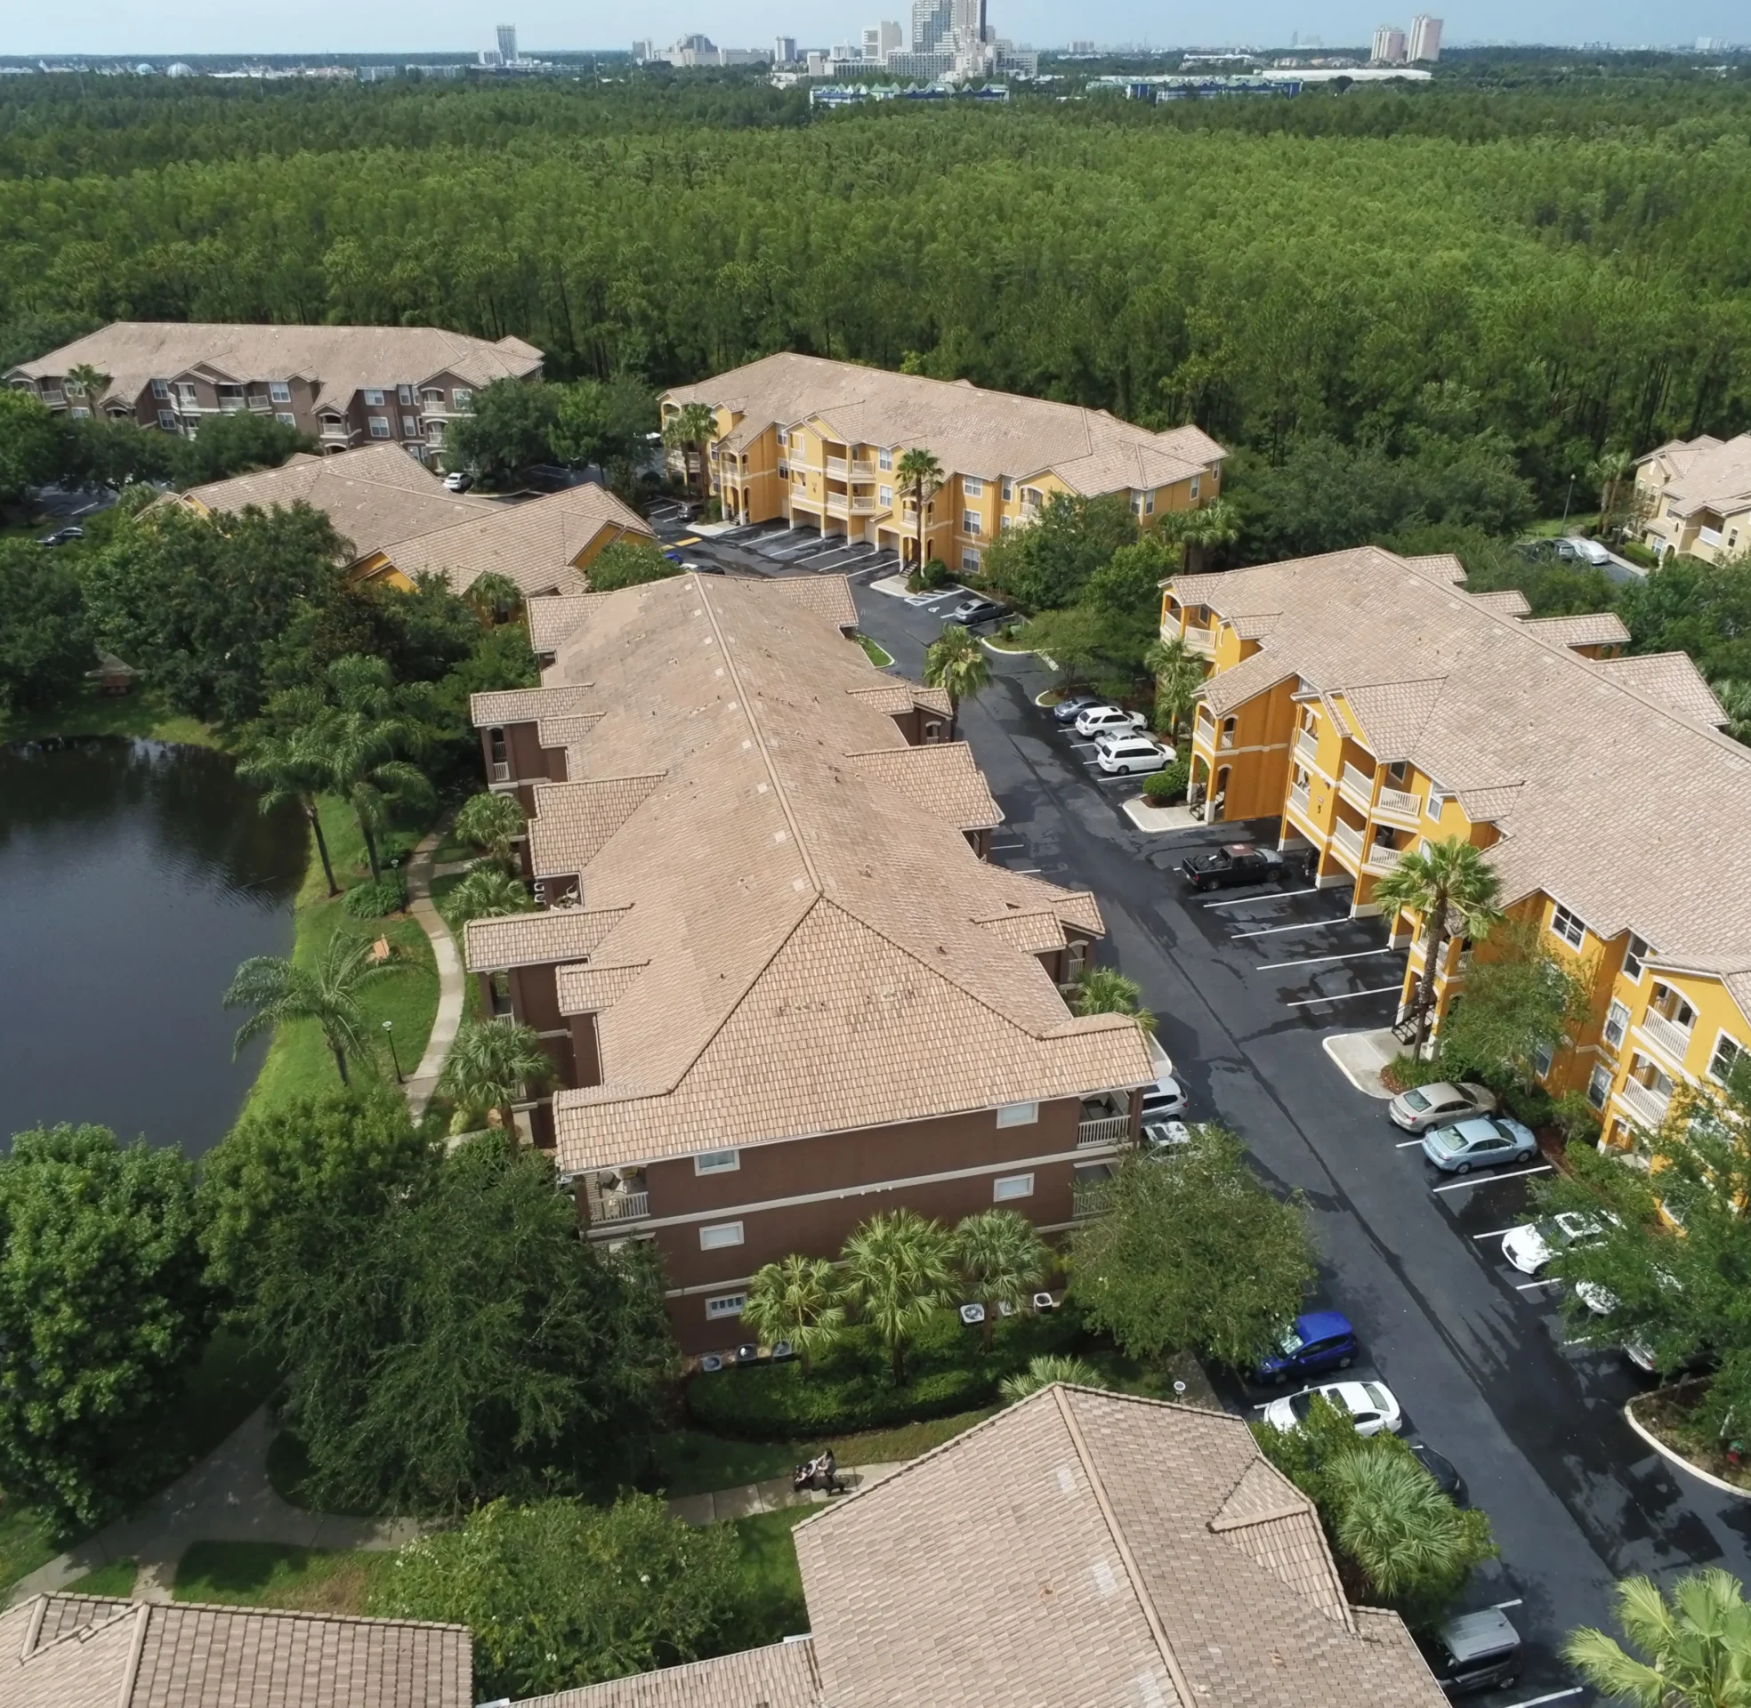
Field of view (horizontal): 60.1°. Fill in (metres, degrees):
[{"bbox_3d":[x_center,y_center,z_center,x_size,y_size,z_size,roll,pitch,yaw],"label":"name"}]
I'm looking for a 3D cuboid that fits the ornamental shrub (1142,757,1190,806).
[{"bbox_3d":[17.492,-4.413,91.548,2.700,1.900,2.600,0,28,0],"label":"ornamental shrub"}]

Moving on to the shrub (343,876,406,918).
[{"bbox_3d":[-26.320,2.291,79.520,3.300,1.700,3.000,0,28,0],"label":"shrub"}]

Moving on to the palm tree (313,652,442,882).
[{"bbox_3d":[-26.024,-3.328,79.828,6.090,11.368,5.887,0,28,0],"label":"palm tree"}]

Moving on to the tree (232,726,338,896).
[{"bbox_3d":[-30.091,-2.254,79.692,5.278,10.150,5.075,0,28,0],"label":"tree"}]

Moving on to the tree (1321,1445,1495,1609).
[{"bbox_3d":[14.204,19.281,41.620,4.161,6.902,4.060,0,28,0],"label":"tree"}]

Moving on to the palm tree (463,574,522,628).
[{"bbox_3d":[-27.585,-16.906,110.803,4.000,7.000,4.000,0,28,0],"label":"palm tree"}]

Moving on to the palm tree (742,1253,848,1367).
[{"bbox_3d":[-2.606,15.820,50.541,3.400,5.600,3.400,0,28,0],"label":"palm tree"}]

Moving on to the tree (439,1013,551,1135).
[{"bbox_3d":[-15.079,9.699,60.687,4.100,7.000,4.100,0,28,0],"label":"tree"}]

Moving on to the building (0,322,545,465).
[{"bbox_3d":[-66.600,-52.427,171.045,56.500,13.500,22.500,3,28,6],"label":"building"}]

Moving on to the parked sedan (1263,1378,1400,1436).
[{"bbox_3d":[14.929,18.300,49.270,4.600,1.440,1.800,-7,29,-12],"label":"parked sedan"}]

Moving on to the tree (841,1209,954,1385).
[{"bbox_3d":[0.824,14.915,49.764,3.755,7.105,3.755,0,28,0],"label":"tree"}]

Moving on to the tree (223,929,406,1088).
[{"bbox_3d":[-22.622,7.352,63.342,8.000,7.800,8.000,0,28,0],"label":"tree"}]

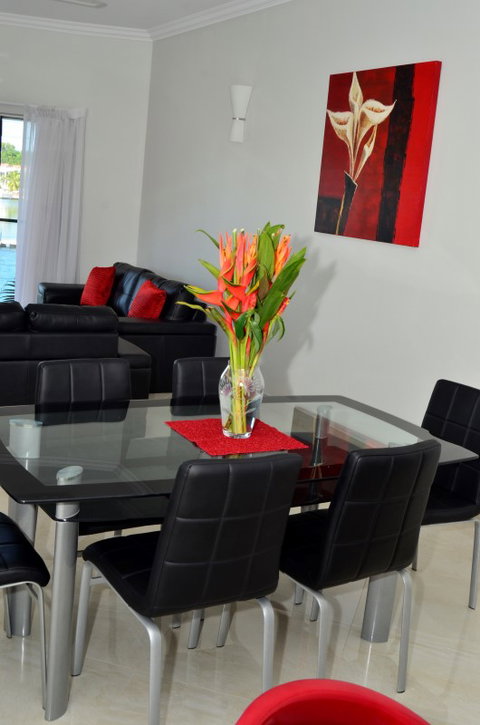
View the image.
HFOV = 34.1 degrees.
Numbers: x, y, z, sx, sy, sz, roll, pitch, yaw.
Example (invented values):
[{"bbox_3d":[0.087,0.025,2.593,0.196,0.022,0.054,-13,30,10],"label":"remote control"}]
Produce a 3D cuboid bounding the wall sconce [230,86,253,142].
[{"bbox_3d":[0.010,-1.736,5.454,0.120,0.380,0.150,-3,16,-27],"label":"wall sconce"}]

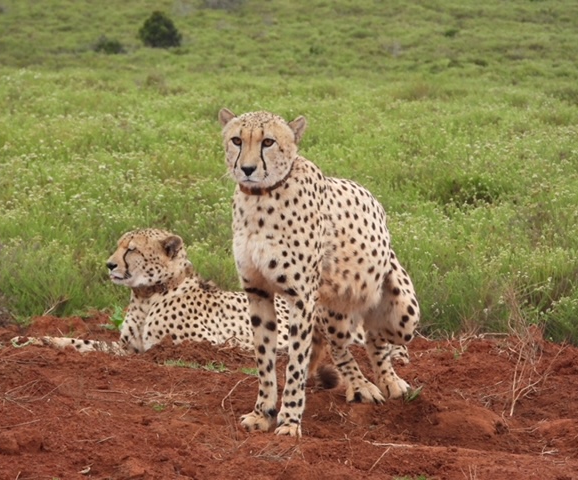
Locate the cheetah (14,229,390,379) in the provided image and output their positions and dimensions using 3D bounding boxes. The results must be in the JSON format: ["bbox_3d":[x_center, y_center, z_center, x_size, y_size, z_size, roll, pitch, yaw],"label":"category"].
[{"bbox_3d":[-0.249,0.176,13.300,1.200,0.450,0.450,-1,5,-14],"label":"cheetah"}]

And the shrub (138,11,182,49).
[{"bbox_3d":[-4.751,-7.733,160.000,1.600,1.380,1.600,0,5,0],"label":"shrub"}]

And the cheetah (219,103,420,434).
[{"bbox_3d":[0.084,0.062,12.000,0.300,0.900,0.850,3,6,27],"label":"cheetah"}]

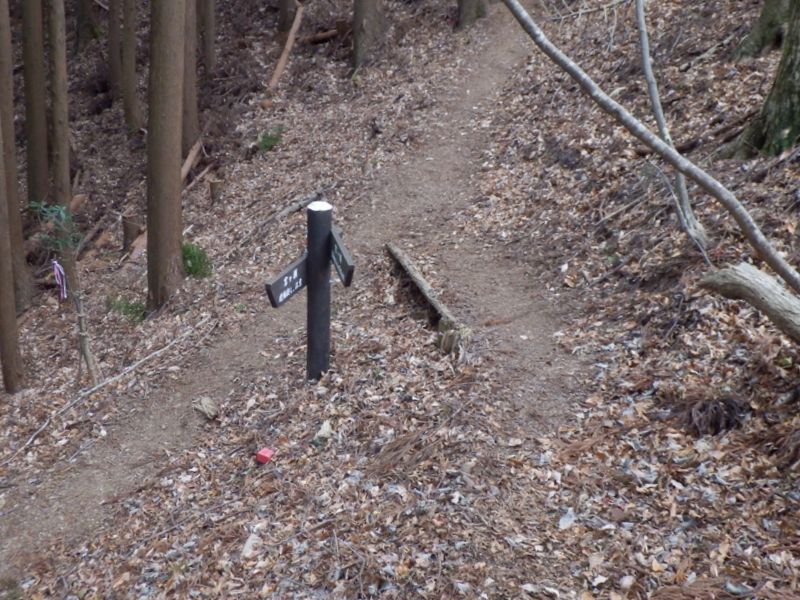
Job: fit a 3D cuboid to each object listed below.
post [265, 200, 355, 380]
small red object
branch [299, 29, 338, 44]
[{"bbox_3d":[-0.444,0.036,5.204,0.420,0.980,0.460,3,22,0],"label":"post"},{"bbox_3d":[-0.608,0.708,4.600,0.061,0.036,0.061,16,25,29],"label":"small red object"},{"bbox_3d":[-0.968,-3.110,12.000,0.480,0.080,0.090,-16,27,-17],"label":"branch"}]

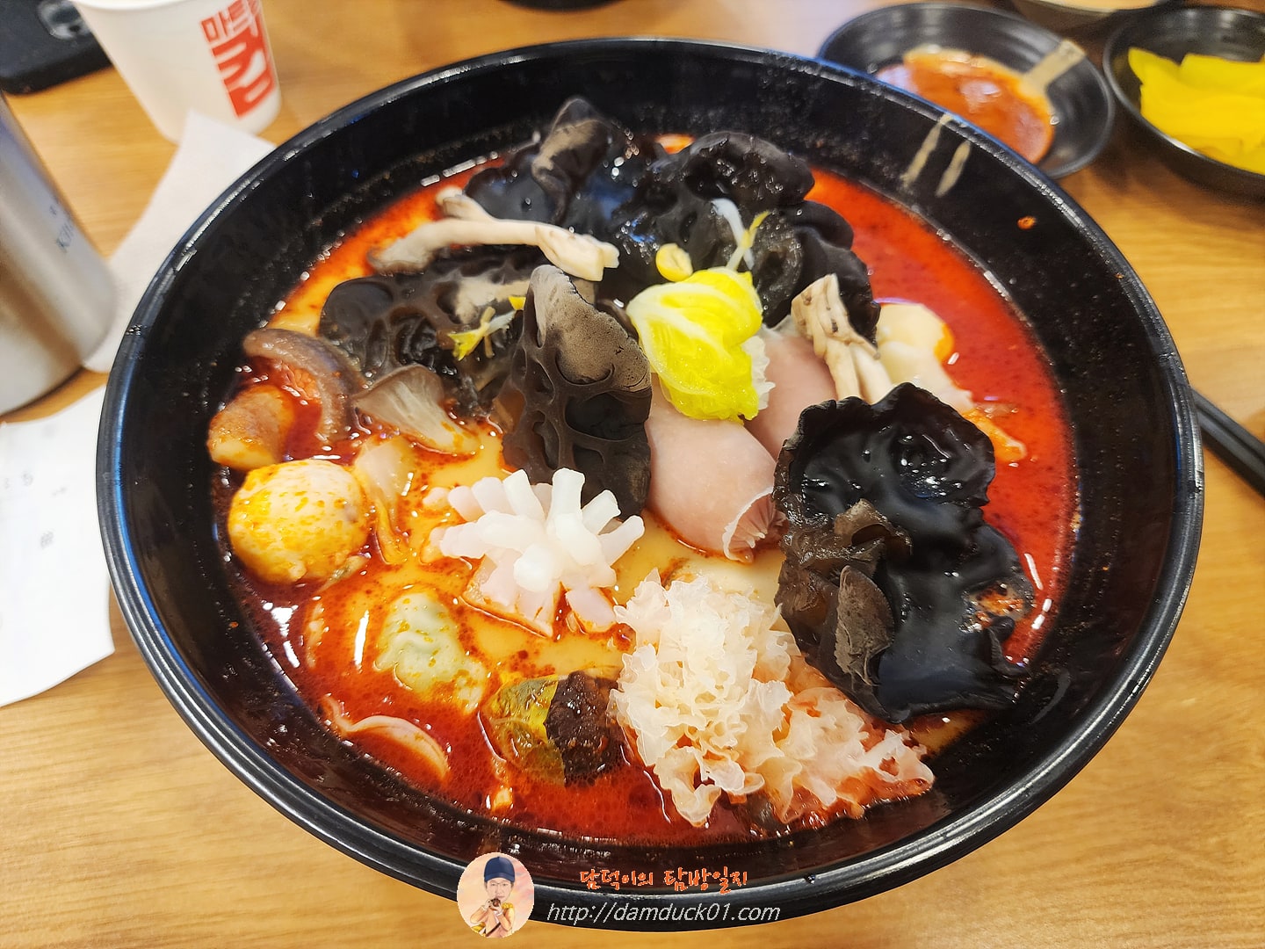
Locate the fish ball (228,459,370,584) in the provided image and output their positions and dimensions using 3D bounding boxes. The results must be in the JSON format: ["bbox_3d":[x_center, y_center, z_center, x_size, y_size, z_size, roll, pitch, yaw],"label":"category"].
[{"bbox_3d":[-0.083,0.012,0.208,0.032,0.031,0.032,0,57,0],"label":"fish ball"}]

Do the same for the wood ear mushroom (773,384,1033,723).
[{"bbox_3d":[0.064,0.018,0.205,0.060,0.028,0.085,1,57,0],"label":"wood ear mushroom"}]

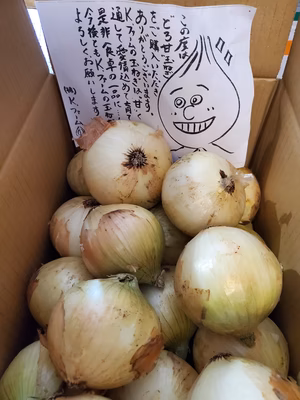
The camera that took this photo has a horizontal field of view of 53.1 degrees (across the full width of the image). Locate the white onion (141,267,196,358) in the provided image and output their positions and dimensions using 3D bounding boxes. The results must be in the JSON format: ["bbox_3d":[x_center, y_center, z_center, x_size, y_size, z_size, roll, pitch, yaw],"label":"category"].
[{"bbox_3d":[0.017,0.117,0.323,0.080,0.090,0.080,-9,18,3],"label":"white onion"}]

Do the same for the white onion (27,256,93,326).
[{"bbox_3d":[-0.090,0.101,0.324,0.080,0.077,0.080,0,49,0],"label":"white onion"}]

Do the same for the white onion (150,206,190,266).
[{"bbox_3d":[0.026,0.040,0.384,0.081,0.078,0.081,0,49,0],"label":"white onion"}]

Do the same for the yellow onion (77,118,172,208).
[{"bbox_3d":[-0.024,-0.039,0.322,0.094,0.088,0.094,1,82,-10],"label":"yellow onion"}]

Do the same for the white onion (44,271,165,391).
[{"bbox_3d":[-0.036,0.104,0.246,0.092,0.092,0.095,24,96,-3],"label":"white onion"}]

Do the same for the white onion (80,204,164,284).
[{"bbox_3d":[-0.029,0.046,0.311,0.083,0.083,0.090,-41,90,0],"label":"white onion"}]

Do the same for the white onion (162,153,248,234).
[{"bbox_3d":[0.059,-0.007,0.330,0.092,0.088,0.092,13,68,-35],"label":"white onion"}]

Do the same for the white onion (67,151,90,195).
[{"bbox_3d":[-0.074,-0.035,0.387,0.066,0.063,0.066,0,49,0],"label":"white onion"}]

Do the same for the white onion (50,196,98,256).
[{"bbox_3d":[-0.081,0.032,0.360,0.075,0.070,0.075,11,37,-9],"label":"white onion"}]

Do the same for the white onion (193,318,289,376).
[{"bbox_3d":[0.088,0.148,0.297,0.090,0.086,0.090,0,49,0],"label":"white onion"}]

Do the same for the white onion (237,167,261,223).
[{"bbox_3d":[0.105,-0.006,0.396,0.079,0.076,0.079,0,49,0],"label":"white onion"}]

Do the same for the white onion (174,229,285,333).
[{"bbox_3d":[0.068,0.070,0.266,0.092,0.093,0.092,-11,18,4],"label":"white onion"}]

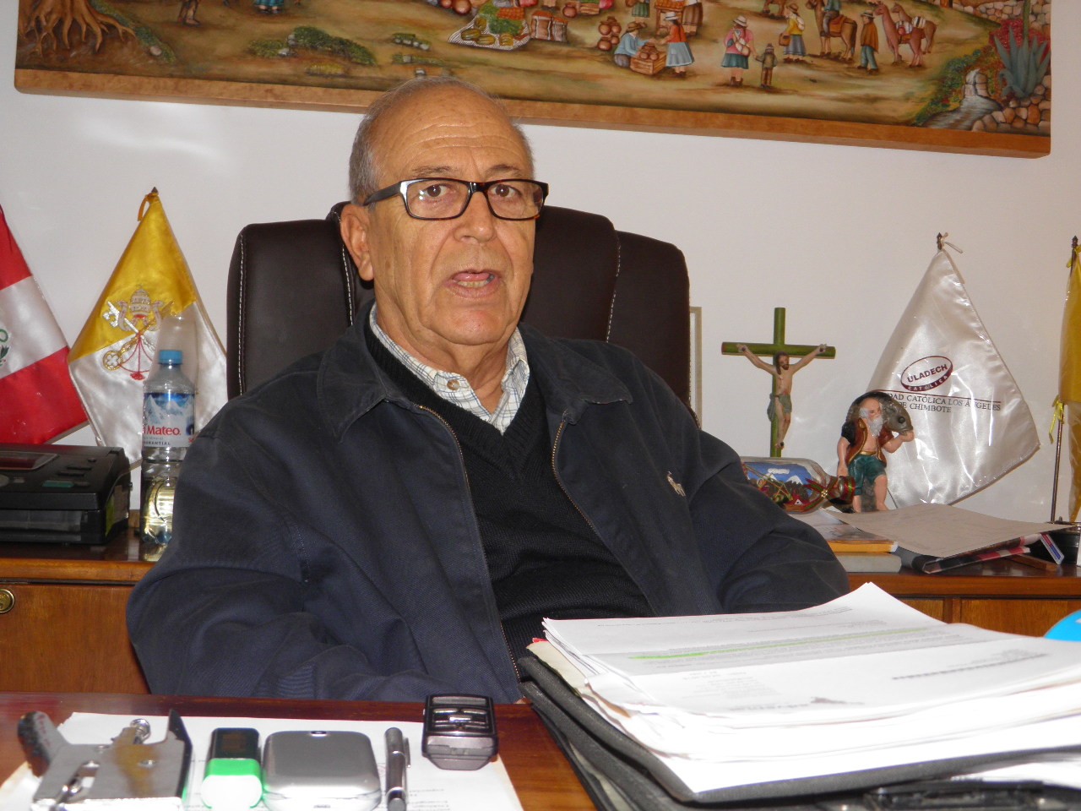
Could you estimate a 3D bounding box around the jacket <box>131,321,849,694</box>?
[{"bbox_3d":[-0.050,0.175,1.255,0.650,0.540,0.400,2,-2,-13],"label":"jacket"}]

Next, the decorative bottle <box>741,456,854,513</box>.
[{"bbox_3d":[0.316,0.110,1.870,0.225,0.078,0.078,2,-2,-8],"label":"decorative bottle"}]

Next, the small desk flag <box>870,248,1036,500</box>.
[{"bbox_3d":[0.584,-0.035,1.950,0.250,0.400,0.070,2,-2,-8],"label":"small desk flag"}]

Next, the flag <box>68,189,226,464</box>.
[{"bbox_3d":[-0.523,-0.096,1.840,0.220,0.400,0.070,2,-2,-8],"label":"flag"}]

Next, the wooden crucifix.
[{"bbox_3d":[0.335,0.013,1.940,0.162,0.295,0.045,2,-2,-8],"label":"wooden crucifix"}]

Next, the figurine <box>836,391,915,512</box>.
[{"bbox_3d":[0.464,0.066,1.900,0.108,0.172,0.085,2,-2,-14],"label":"figurine"}]

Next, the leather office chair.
[{"bbox_3d":[-0.035,0.364,1.271,0.640,1.180,0.700,2,-2,-15],"label":"leather office chair"}]

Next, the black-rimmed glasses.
[{"bbox_3d":[-0.084,-0.177,1.259,0.142,0.043,0.143,-3,1,-23],"label":"black-rimmed glasses"}]

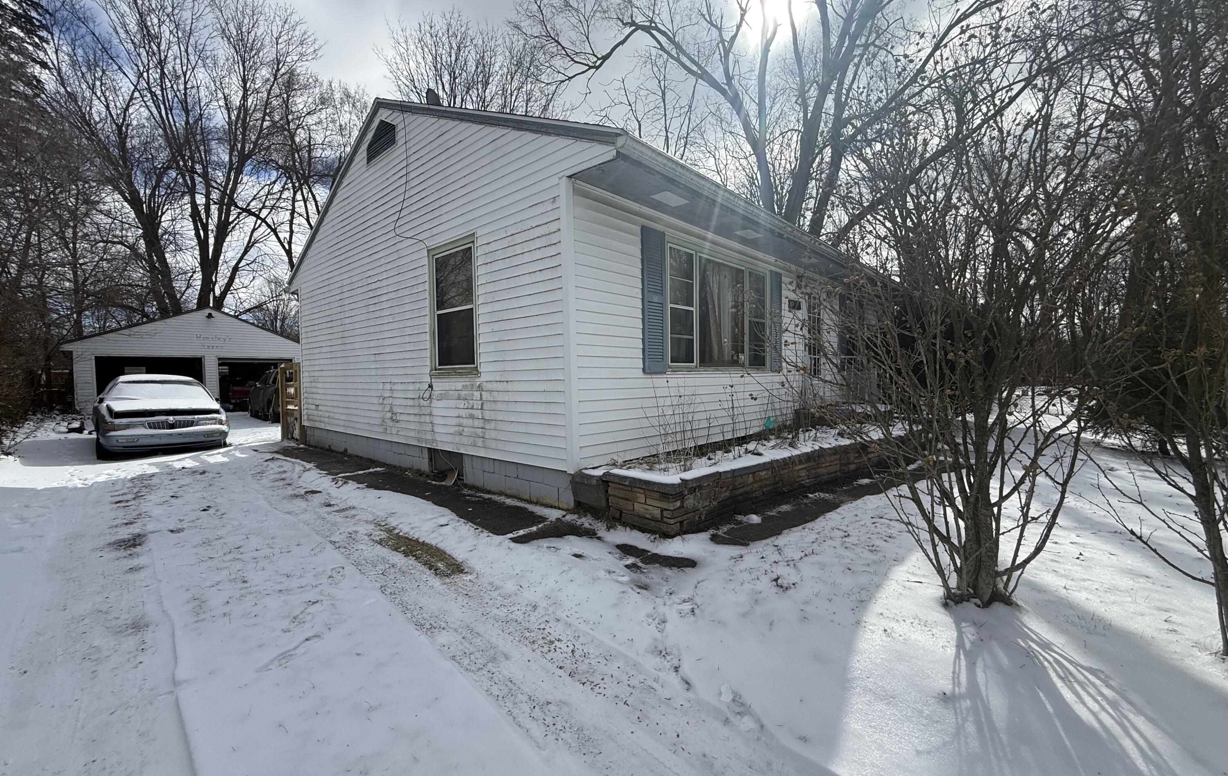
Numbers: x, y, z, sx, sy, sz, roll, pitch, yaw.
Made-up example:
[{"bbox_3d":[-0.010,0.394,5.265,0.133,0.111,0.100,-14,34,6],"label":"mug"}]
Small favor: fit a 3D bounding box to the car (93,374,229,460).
[{"bbox_3d":[-9.309,0.438,10.128,5.000,1.460,1.880,1,2,44],"label":"car"}]

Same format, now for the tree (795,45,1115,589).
[{"bbox_3d":[2.011,-0.278,2.840,1.700,3.000,1.600,0,1,35],"label":"tree"}]

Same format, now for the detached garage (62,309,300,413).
[{"bbox_3d":[-17.493,-1.030,20.731,7.100,3.970,7.500,0,2,42],"label":"detached garage"}]

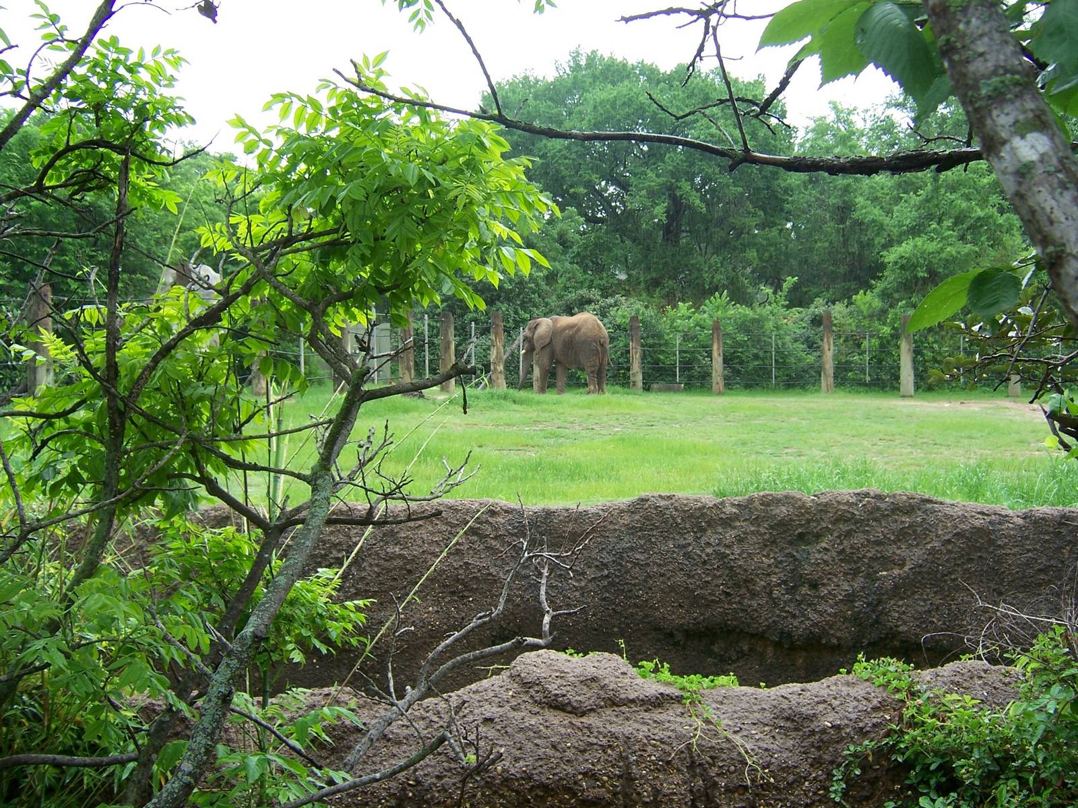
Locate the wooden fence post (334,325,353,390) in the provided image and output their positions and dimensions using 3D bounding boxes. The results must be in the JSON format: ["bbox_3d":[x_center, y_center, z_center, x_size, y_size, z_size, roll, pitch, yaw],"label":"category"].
[{"bbox_3d":[-4.668,-1.265,24.500,0.390,2.030,0.390,0,2,0],"label":"wooden fence post"}]

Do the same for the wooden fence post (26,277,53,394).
[{"bbox_3d":[-8.748,-1.077,18.000,0.430,2.170,0.430,0,2,0],"label":"wooden fence post"}]

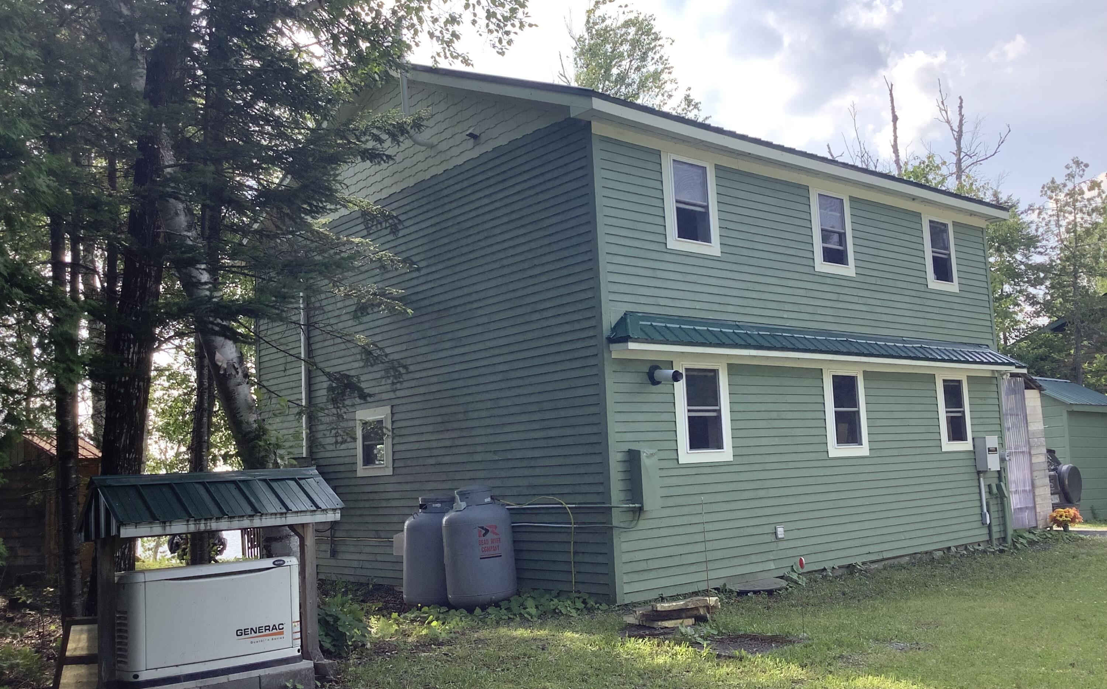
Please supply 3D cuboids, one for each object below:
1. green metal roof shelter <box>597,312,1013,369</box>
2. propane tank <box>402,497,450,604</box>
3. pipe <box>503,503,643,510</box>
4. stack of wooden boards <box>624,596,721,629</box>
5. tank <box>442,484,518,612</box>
[{"bbox_3d":[3.957,0.030,13.072,8.700,0.450,0.340,3,-9,-40],"label":"green metal roof shelter"},{"bbox_3d":[-1.349,2.396,11.581,0.762,1.250,0.762,-3,-7,0],"label":"propane tank"},{"bbox_3d":[0.119,1.742,10.626,0.035,0.035,2.200,3,-9,-40],"label":"pipe"},{"bbox_3d":[1.116,2.577,9.581,0.840,0.220,0.380,-1,-7,-14],"label":"stack of wooden boards"},{"bbox_3d":[-0.843,2.222,10.991,0.762,1.320,0.762,-3,-7,0],"label":"tank"}]

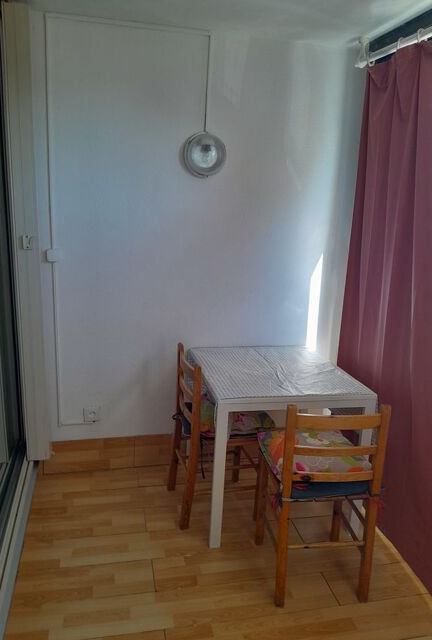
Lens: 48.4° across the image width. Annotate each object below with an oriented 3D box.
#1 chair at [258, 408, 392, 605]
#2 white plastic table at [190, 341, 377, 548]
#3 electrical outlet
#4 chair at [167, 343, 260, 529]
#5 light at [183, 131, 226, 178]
[{"bbox_3d":[0.429,0.689,2.032,0.410,0.850,0.425,1,15,-8],"label":"chair"},{"bbox_3d":[0.275,0.604,2.546,0.750,0.740,0.740,0,15,-12],"label":"white plastic table"},{"bbox_3d":[-0.693,0.528,2.669,0.083,0.083,0.036,0,15,-13],"label":"electrical outlet"},{"bbox_3d":[-0.001,0.556,2.454,0.425,0.850,0.410,-1,15,-16],"label":"chair"},{"bbox_3d":[-0.043,-0.833,2.423,0.222,0.222,0.092,0,15,-13],"label":"light"}]

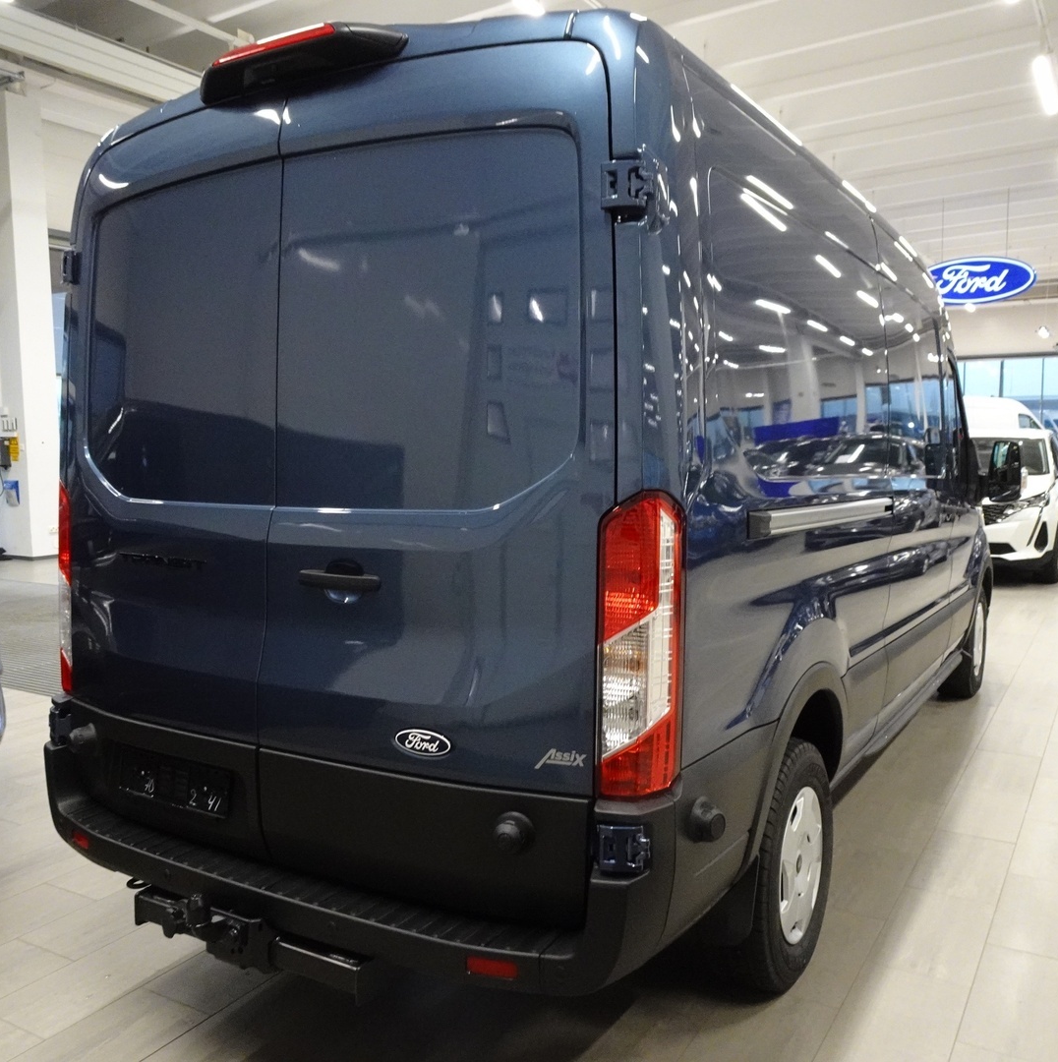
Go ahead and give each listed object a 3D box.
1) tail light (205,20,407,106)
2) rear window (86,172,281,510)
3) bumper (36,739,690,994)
[{"bbox_3d":[-0.578,-1.104,2.355,0.650,0.095,0.155,2,6,32],"label":"tail light"},{"bbox_3d":[-0.933,-0.483,2.589,0.790,0.810,0.040,3,3,35],"label":"rear window"},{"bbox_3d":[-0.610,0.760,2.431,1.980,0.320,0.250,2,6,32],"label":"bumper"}]

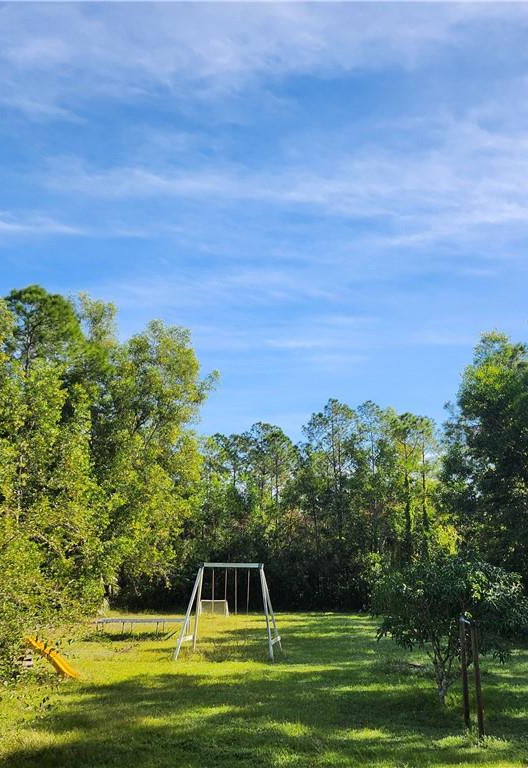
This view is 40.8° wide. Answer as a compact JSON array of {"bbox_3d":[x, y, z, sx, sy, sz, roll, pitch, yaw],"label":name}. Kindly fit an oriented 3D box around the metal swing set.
[{"bbox_3d":[-0.990,7.203,22.687,3.050,2.870,2.200,-2,-17,8],"label":"metal swing set"}]

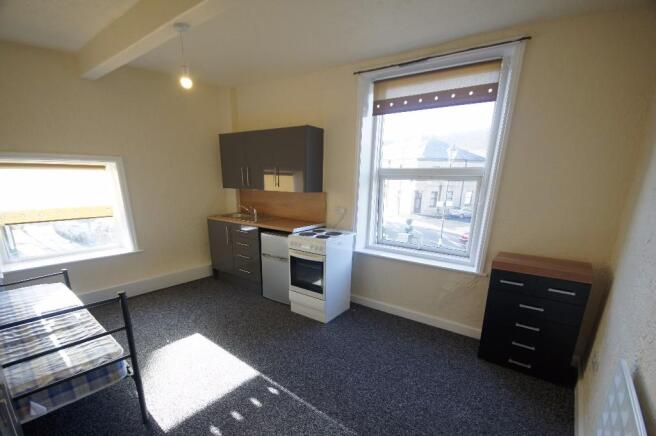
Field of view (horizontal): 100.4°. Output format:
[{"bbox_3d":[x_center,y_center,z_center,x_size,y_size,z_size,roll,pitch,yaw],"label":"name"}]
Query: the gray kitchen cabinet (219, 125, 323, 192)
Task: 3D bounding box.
[{"bbox_3d":[-0.773,-0.738,3.564,1.500,0.726,0.330,7,12,33],"label":"gray kitchen cabinet"}]

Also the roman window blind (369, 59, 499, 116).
[{"bbox_3d":[0.967,-1.211,2.610,1.144,0.330,0.040,7,12,33],"label":"roman window blind"}]

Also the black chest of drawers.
[{"bbox_3d":[1.665,0.786,2.261,0.625,0.868,0.350,7,12,33],"label":"black chest of drawers"}]

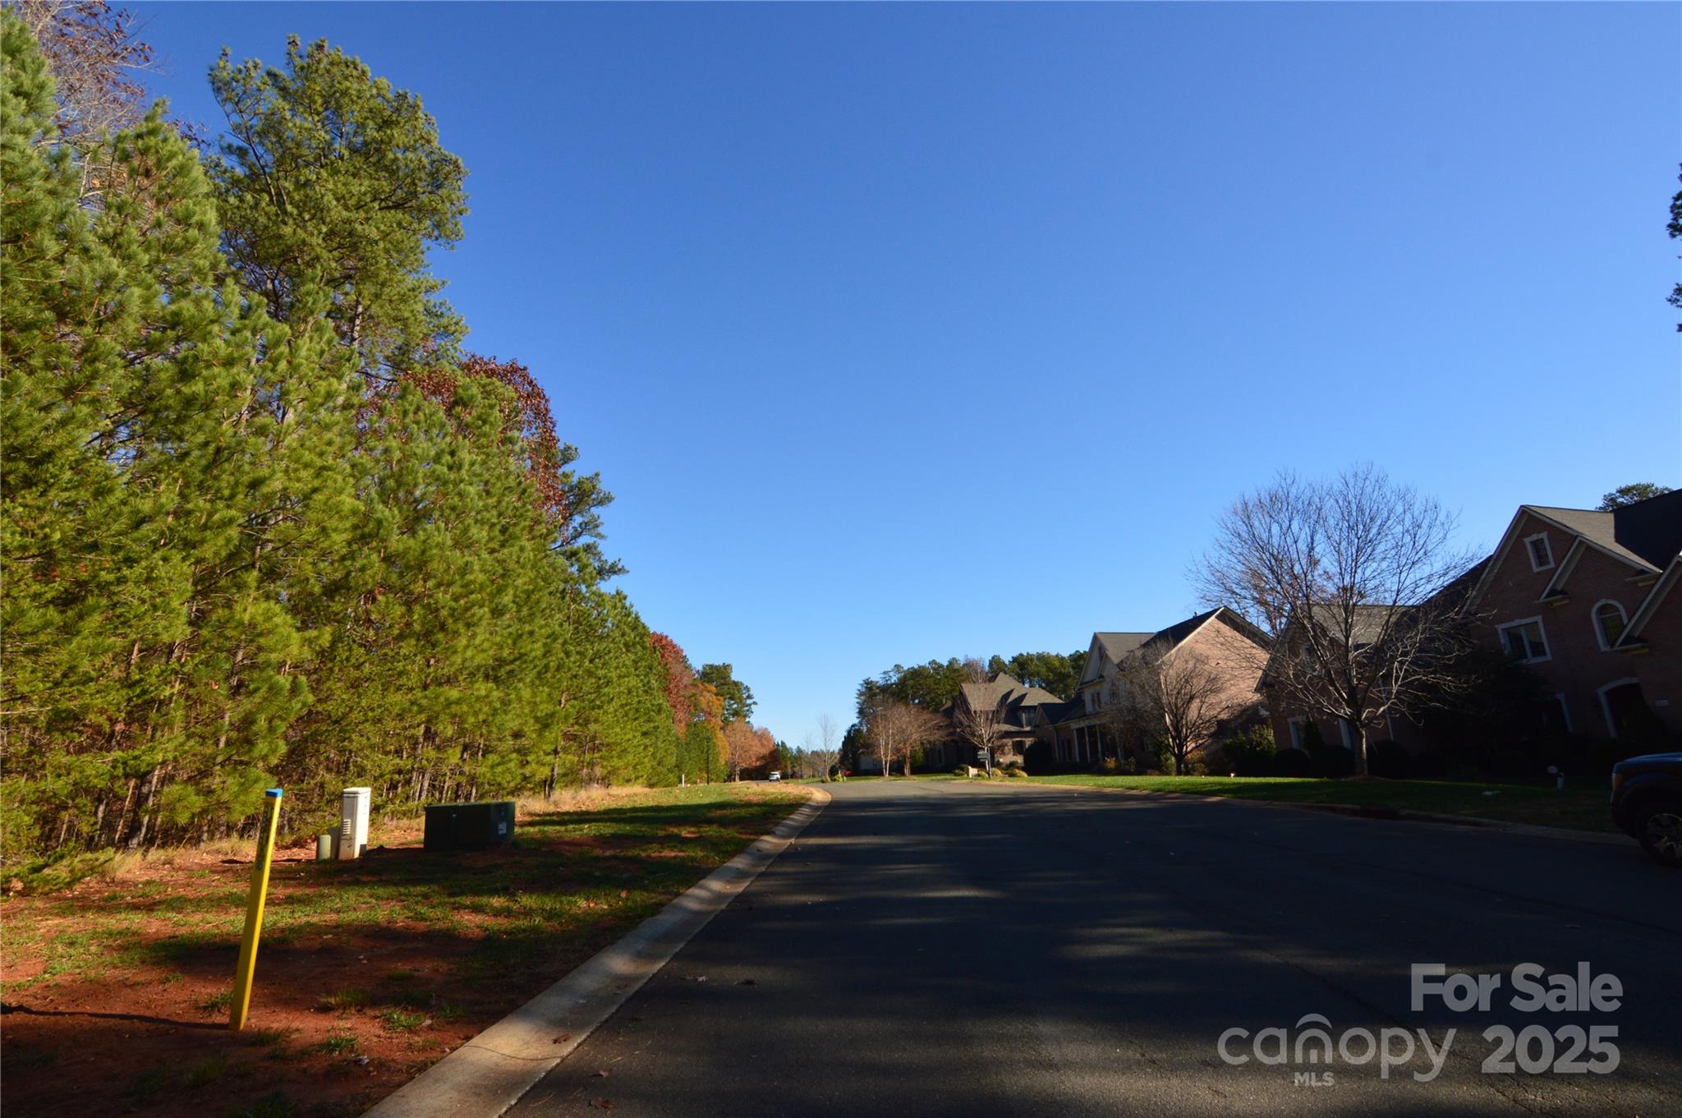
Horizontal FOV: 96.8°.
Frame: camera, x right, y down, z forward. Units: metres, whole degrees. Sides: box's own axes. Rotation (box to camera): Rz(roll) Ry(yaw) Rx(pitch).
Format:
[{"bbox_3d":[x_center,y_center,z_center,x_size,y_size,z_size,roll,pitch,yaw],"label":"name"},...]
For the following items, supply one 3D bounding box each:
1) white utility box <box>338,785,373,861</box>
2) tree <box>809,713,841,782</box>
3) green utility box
[{"bbox_3d":[-8.100,4.420,12.460,0.250,1.070,0.360,-2,-14,-5],"label":"white utility box"},{"bbox_3d":[-1.290,15.450,61.000,2.700,5.400,2.600,-2,-15,2],"label":"tree"},{"bbox_3d":[-6.730,4.850,13.580,1.170,0.720,0.830,-4,-14,7],"label":"green utility box"}]

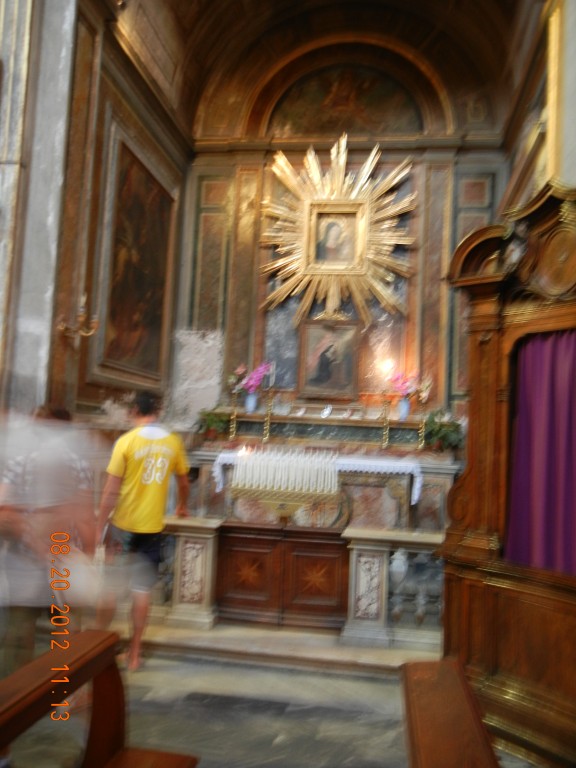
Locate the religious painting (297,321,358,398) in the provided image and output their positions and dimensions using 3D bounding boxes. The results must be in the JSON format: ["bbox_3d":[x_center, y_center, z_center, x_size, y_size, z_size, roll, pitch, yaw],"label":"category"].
[{"bbox_3d":[0.453,-0.251,7.386,0.660,0.860,0.080,3,-4,9],"label":"religious painting"}]

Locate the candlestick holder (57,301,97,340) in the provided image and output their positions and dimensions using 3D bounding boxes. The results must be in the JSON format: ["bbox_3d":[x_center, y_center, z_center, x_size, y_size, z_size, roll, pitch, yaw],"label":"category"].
[{"bbox_3d":[-1.568,-0.458,4.952,0.200,0.260,0.420,3,-4,9],"label":"candlestick holder"}]

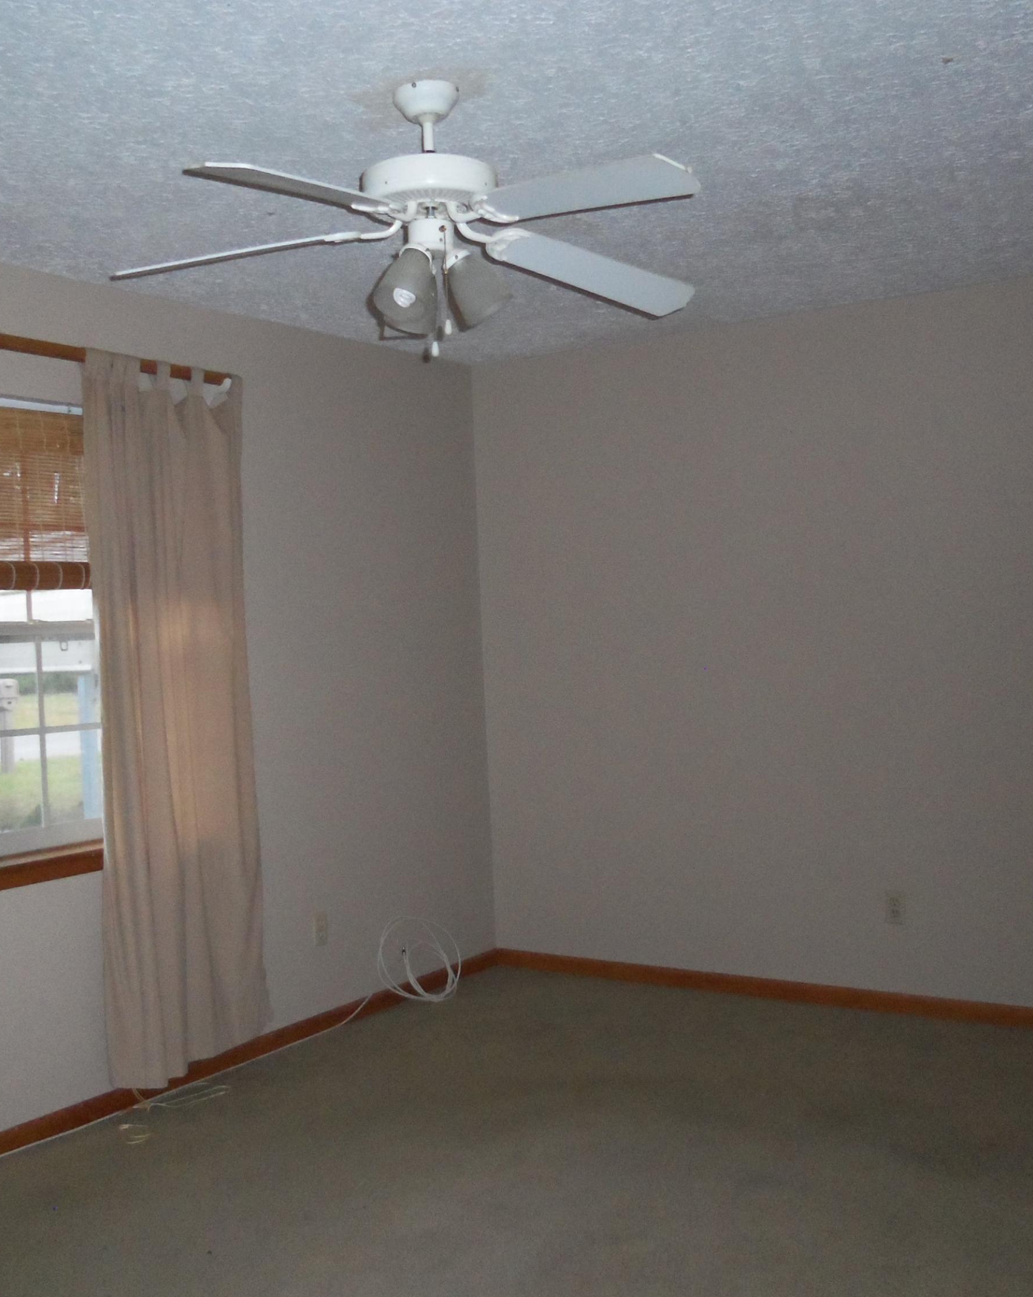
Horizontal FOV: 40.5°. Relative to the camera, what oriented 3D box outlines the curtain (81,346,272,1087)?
[{"bbox_3d":[-1.000,0.201,4.276,0.130,2.130,0.680,-2,1,34],"label":"curtain"}]

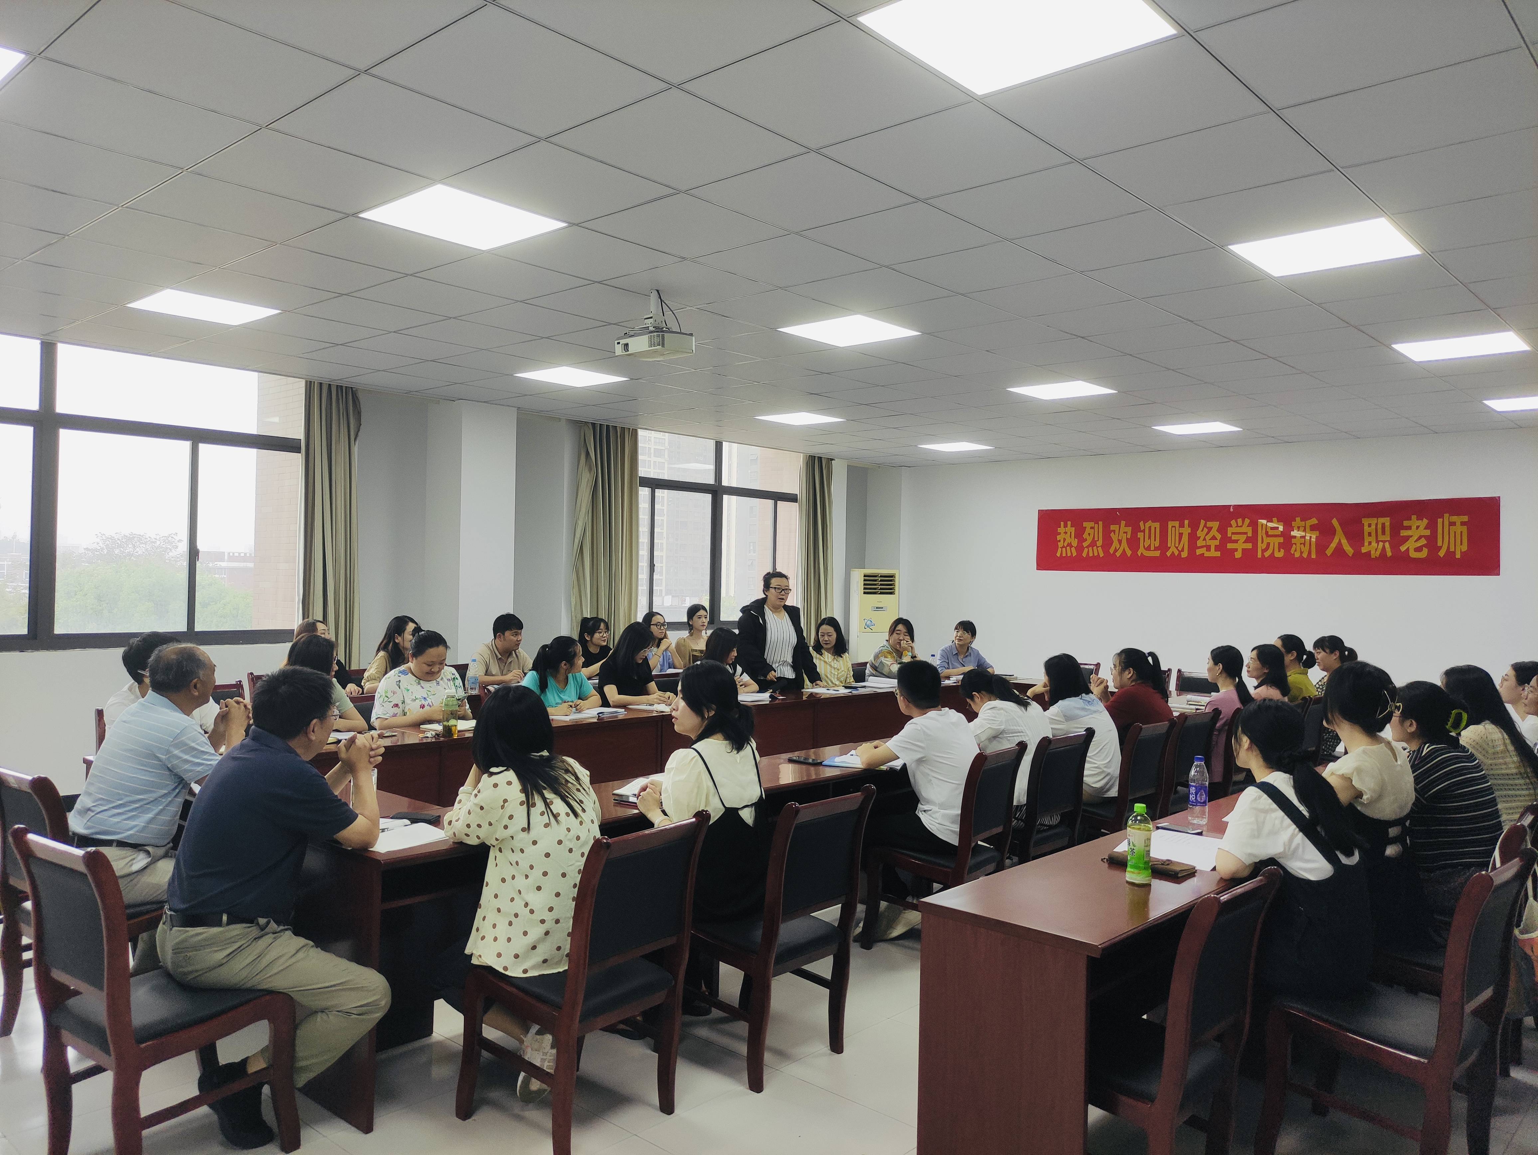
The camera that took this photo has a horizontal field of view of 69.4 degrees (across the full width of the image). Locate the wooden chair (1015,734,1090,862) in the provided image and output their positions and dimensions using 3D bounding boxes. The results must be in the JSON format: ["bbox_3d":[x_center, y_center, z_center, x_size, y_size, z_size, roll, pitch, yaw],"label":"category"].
[{"bbox_3d":[1.094,1.146,4.971,0.570,0.940,0.455,1,0,42],"label":"wooden chair"}]

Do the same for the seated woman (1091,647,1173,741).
[{"bbox_3d":[1.979,0.993,6.170,0.720,1.210,0.500,1,0,42],"label":"seated woman"}]

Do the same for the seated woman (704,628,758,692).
[{"bbox_3d":[-0.350,0.956,7.674,0.720,1.210,0.470,1,0,42],"label":"seated woman"}]

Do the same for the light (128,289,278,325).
[{"bbox_3d":[-2.944,-1.411,5.797,0.590,0.040,0.590,1,0,42],"label":"light"}]

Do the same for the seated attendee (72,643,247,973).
[{"bbox_3d":[-2.142,0.890,3.915,0.520,1.310,0.740,1,0,42],"label":"seated attendee"}]

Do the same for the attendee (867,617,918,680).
[{"bbox_3d":[1.067,0.966,9.266,0.720,1.270,0.520,1,0,42],"label":"attendee"}]

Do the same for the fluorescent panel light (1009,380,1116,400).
[{"bbox_3d":[2.046,-1.308,7.738,0.590,0.040,0.590,1,0,42],"label":"fluorescent panel light"}]

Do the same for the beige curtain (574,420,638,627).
[{"bbox_3d":[-1.526,0.031,10.298,0.190,2.860,0.740,1,0,42],"label":"beige curtain"}]

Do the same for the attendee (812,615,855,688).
[{"bbox_3d":[0.481,0.931,8.300,0.480,1.260,0.680,1,0,-38],"label":"attendee"}]

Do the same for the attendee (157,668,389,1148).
[{"bbox_3d":[-1.398,0.897,3.089,0.720,1.290,0.560,1,0,-43],"label":"attendee"}]

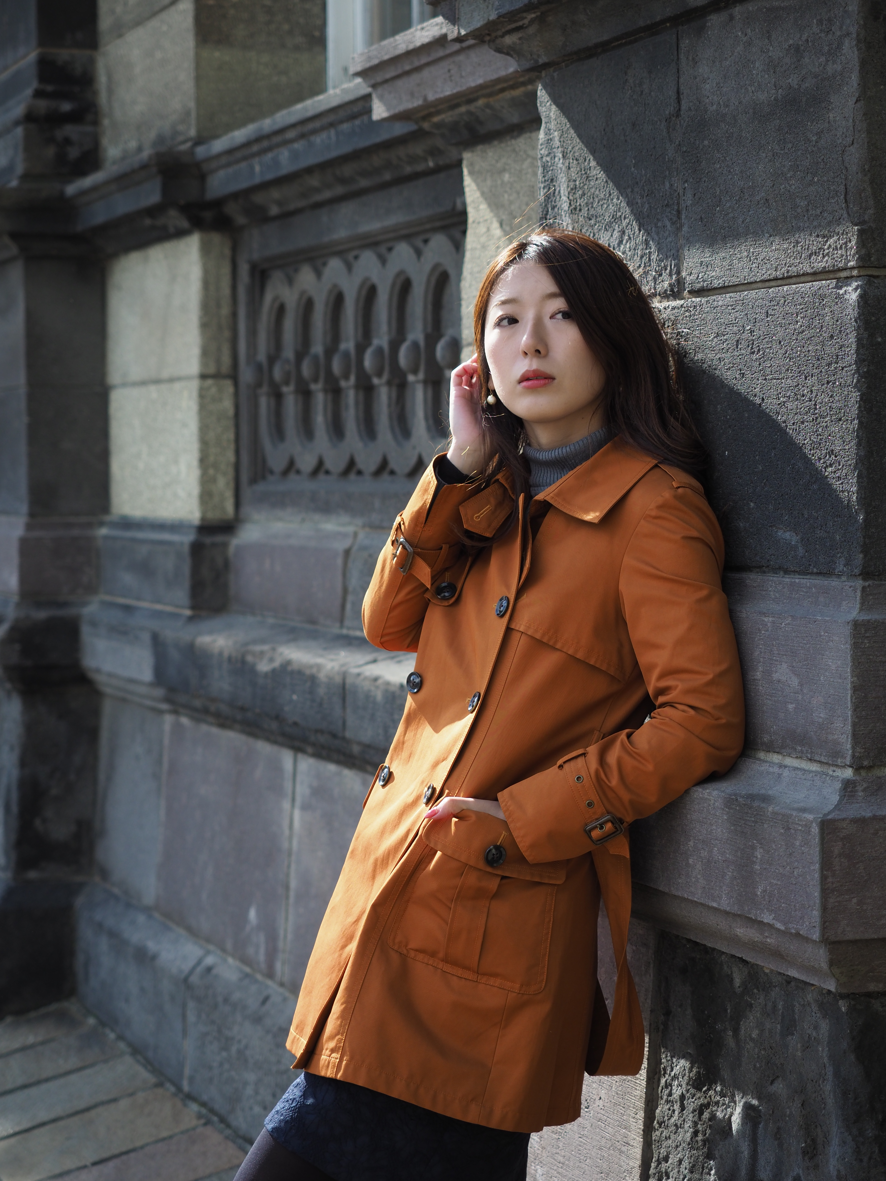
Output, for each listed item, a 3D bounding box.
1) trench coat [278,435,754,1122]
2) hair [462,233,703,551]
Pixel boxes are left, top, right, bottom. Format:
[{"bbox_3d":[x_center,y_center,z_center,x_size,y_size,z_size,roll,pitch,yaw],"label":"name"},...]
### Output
[{"bbox_3d":[0.090,0.207,3.060,0.360,0.770,0.470,16,-5,-39],"label":"trench coat"},{"bbox_3d":[0.162,-0.228,3.100,0.250,0.360,0.270,-1,-4,25],"label":"hair"}]

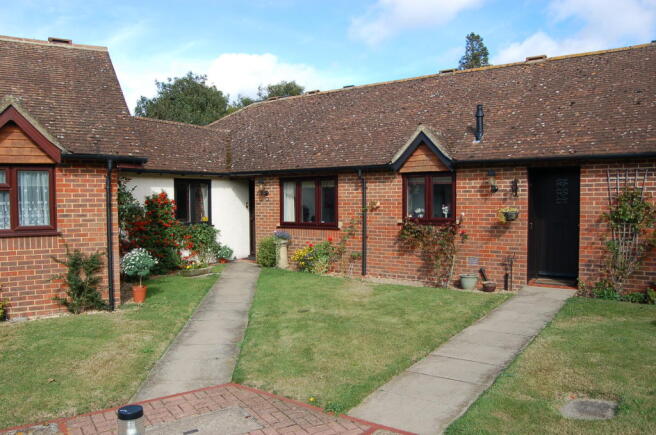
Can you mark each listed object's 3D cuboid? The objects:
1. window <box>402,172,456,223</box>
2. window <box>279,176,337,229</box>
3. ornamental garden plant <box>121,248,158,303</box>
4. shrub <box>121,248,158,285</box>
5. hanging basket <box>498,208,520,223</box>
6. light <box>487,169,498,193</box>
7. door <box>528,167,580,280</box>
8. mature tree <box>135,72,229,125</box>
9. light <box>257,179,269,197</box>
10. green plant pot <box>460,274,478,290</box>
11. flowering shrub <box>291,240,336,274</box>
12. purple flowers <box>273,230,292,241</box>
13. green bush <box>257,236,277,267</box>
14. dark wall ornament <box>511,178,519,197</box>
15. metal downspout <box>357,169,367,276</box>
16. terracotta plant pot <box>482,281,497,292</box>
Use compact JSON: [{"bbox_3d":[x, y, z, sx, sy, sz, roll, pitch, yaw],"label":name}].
[{"bbox_3d":[2.080,-0.380,10.160,1.180,1.070,0.100,1,3,33],"label":"window"},{"bbox_3d":[-0.448,-0.354,11.762,1.630,1.210,0.120,1,3,32],"label":"window"},{"bbox_3d":[-3.304,1.034,8.579,0.600,0.880,0.600,1,3,32],"label":"ornamental garden plant"},{"bbox_3d":[-3.305,0.879,8.572,0.600,0.570,0.600,1,3,32],"label":"shrub"},{"bbox_3d":[3.391,-0.032,9.177,0.360,0.240,0.260,1,3,32],"label":"hanging basket"},{"bbox_3d":[3.126,-0.688,9.280,0.160,0.450,0.250,1,3,33],"label":"light"},{"bbox_3d":[4.105,0.105,8.945,0.870,2.050,0.100,1,3,33],"label":"door"},{"bbox_3d":[-9.958,-4.762,34.203,7.200,10.560,7.200,1,3,33],"label":"mature tree"},{"bbox_3d":[-1.632,-0.757,12.390,0.160,0.440,0.250,1,3,33],"label":"light"},{"bbox_3d":[2.743,1.260,9.521,0.345,0.280,0.345,-1,2,0],"label":"green plant pot"},{"bbox_3d":[-0.342,0.900,11.386,1.050,0.720,0.600,1,3,33],"label":"flowering shrub"},{"bbox_3d":[-1.092,0.435,11.864,0.460,0.240,0.430,0,1,0],"label":"purple flowers"},{"bbox_3d":[-1.495,0.848,12.138,0.560,0.720,0.520,0,1,0],"label":"green bush"},{"bbox_3d":[3.593,-0.578,9.457,0.135,0.365,0.060,1,2,32],"label":"dark wall ornament"},{"bbox_3d":[0.751,0.110,10.847,0.085,2.360,0.260,1,3,32],"label":"metal downspout"},{"bbox_3d":[3.070,1.316,9.327,0.260,0.180,0.260,-1,2,0],"label":"terracotta plant pot"}]

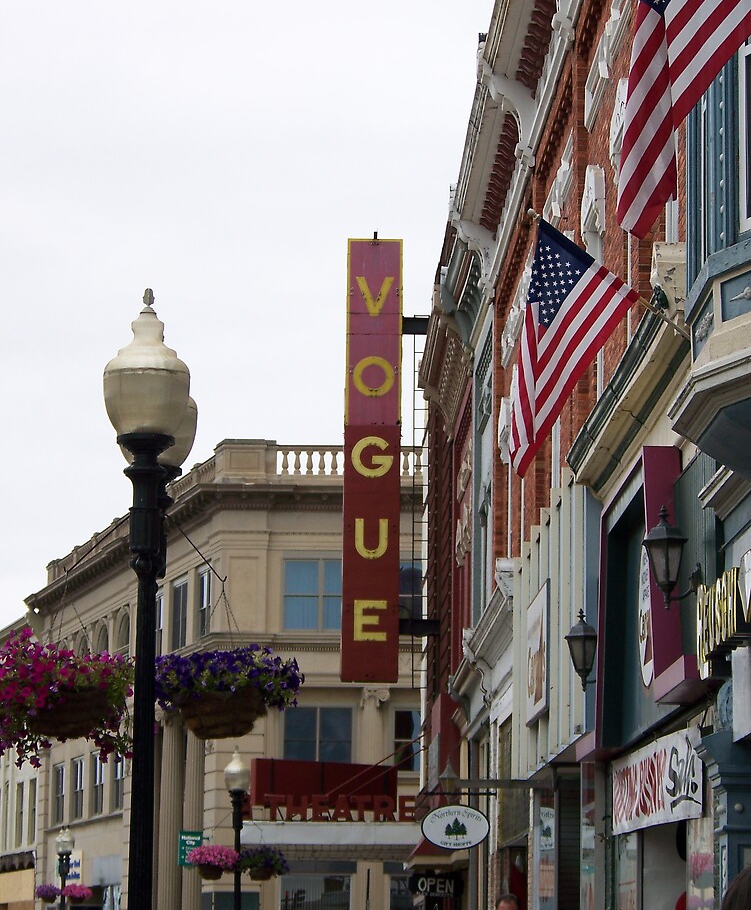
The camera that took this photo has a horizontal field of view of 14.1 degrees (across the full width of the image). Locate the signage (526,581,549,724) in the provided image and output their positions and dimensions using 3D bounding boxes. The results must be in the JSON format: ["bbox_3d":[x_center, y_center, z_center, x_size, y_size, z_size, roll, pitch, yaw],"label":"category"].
[{"bbox_3d":[1.855,2.297,34.775,0.060,1.380,2.600,1,-9,-1],"label":"signage"}]

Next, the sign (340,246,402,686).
[{"bbox_3d":[-0.065,0.082,60.500,1.080,8.950,0.400,1,-9,-1],"label":"sign"}]

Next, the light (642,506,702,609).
[{"bbox_3d":[2.072,0.723,21.187,0.420,0.720,0.320,1,-9,-1],"label":"light"}]

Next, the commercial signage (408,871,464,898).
[{"bbox_3d":[0.975,6.857,48.508,0.900,0.430,0.060,1,-9,-1],"label":"commercial signage"}]

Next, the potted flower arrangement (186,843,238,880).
[{"bbox_3d":[-2.734,6.834,50.971,0.840,0.600,0.840,1,-9,-1],"label":"potted flower arrangement"}]

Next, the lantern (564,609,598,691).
[{"bbox_3d":[1.886,1.733,26.878,0.420,0.735,0.320,1,-9,-1],"label":"lantern"}]

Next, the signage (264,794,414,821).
[{"bbox_3d":[-0.672,6.638,57.112,2.950,0.520,0.150,-1,-9,10],"label":"signage"}]

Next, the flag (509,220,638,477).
[{"bbox_3d":[1.387,-0.740,21.242,0.900,1.780,0.350,1,-9,-1],"label":"flag"}]

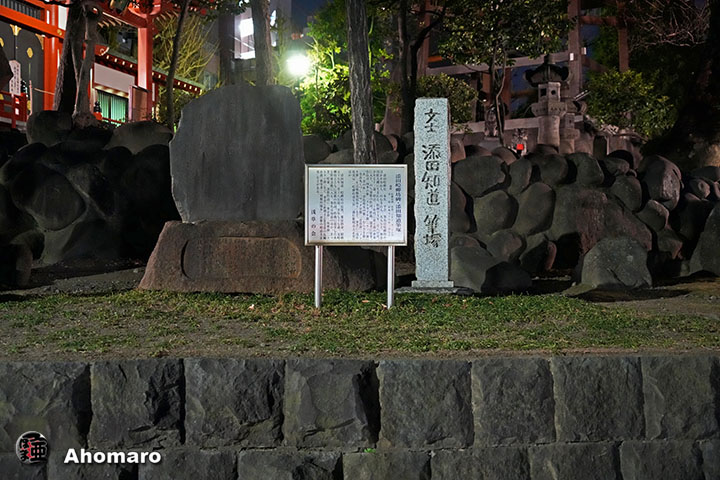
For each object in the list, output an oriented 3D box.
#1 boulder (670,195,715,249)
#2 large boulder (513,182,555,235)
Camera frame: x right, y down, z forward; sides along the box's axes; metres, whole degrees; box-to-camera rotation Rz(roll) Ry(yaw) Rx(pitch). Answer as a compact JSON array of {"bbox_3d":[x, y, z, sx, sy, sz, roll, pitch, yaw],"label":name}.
[{"bbox_3d":[4.043,-0.225,10.700,0.535,0.705,0.450,0,0,0],"label":"boulder"},{"bbox_3d":[2.051,-0.372,10.400,0.496,0.615,0.500,0,0,0],"label":"large boulder"}]

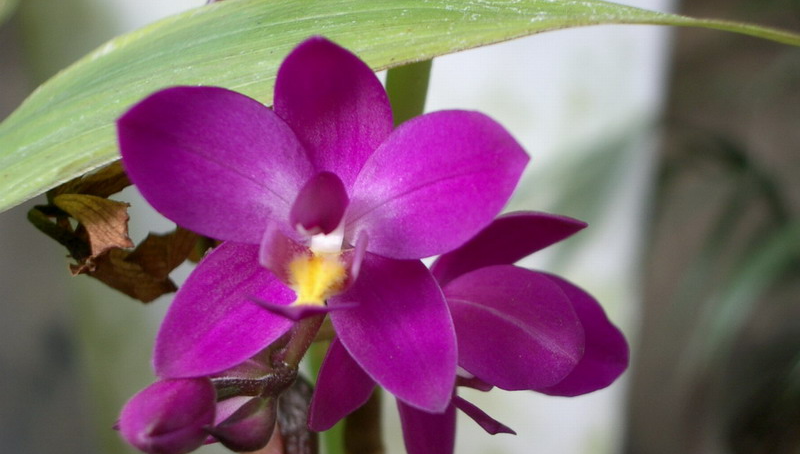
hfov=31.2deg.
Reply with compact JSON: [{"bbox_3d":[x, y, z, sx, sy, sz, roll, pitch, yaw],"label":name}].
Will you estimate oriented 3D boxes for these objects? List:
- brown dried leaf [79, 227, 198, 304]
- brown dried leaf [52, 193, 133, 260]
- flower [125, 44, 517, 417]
[{"bbox_3d":[-0.042,0.006,0.230,0.019,0.012,0.011,0,12,0],"label":"brown dried leaf"},{"bbox_3d":[-0.049,0.000,0.228,0.013,0.011,0.009,0,12,0],"label":"brown dried leaf"},{"bbox_3d":[-0.011,0.000,0.208,0.060,0.055,0.025,2,3,3],"label":"flower"}]

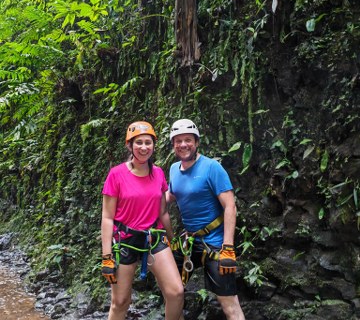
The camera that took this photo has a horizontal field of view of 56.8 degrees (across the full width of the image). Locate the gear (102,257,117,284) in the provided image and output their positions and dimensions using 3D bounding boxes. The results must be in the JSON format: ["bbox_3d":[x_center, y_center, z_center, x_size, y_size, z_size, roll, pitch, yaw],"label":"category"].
[{"bbox_3d":[-0.470,0.734,2.230,0.095,0.195,0.100,0,1,10],"label":"gear"}]

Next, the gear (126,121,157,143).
[{"bbox_3d":[-0.264,-0.194,2.300,0.205,0.160,0.255,0,1,-17],"label":"gear"}]

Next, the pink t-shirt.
[{"bbox_3d":[-0.308,0.267,2.280,0.420,0.490,0.250,0,1,-18],"label":"pink t-shirt"}]

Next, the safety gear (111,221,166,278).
[{"bbox_3d":[-0.276,0.604,2.270,0.350,0.380,0.260,0,1,-20],"label":"safety gear"}]

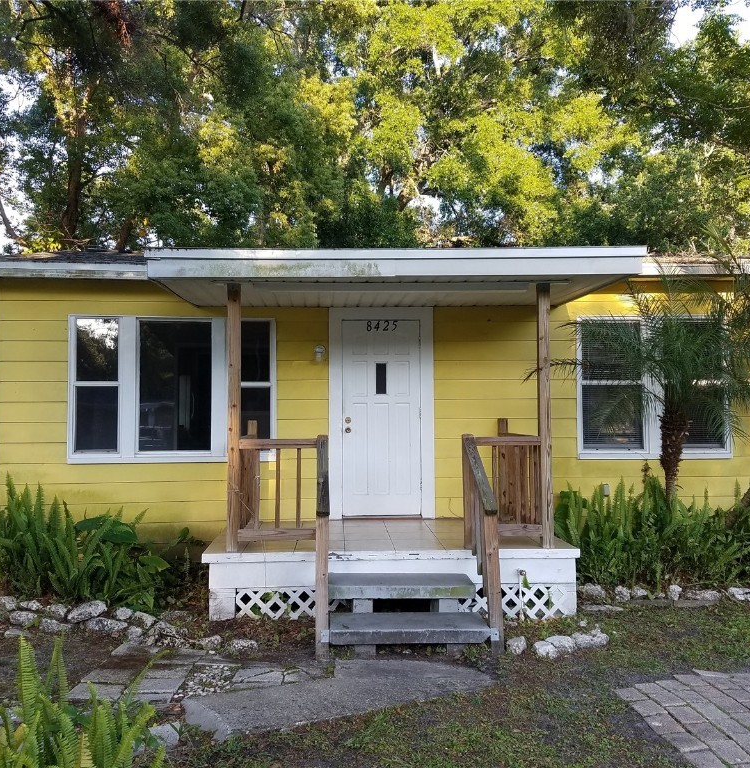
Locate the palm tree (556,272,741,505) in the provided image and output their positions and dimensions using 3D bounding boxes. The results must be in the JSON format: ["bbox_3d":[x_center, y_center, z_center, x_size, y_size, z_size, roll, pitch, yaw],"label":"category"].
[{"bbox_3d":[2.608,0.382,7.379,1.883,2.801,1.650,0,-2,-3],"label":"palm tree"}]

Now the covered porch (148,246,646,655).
[{"bbox_3d":[0.141,0.487,6.815,3.740,3.010,2.360,0,-2,-3],"label":"covered porch"}]

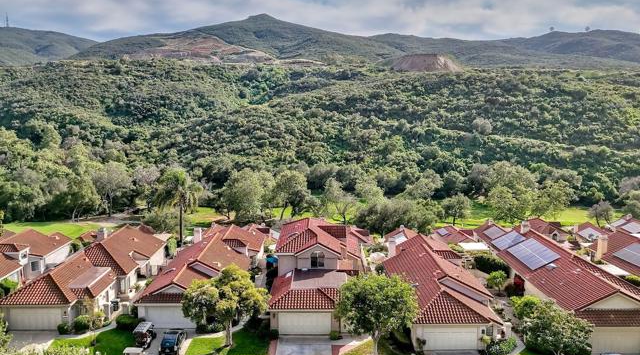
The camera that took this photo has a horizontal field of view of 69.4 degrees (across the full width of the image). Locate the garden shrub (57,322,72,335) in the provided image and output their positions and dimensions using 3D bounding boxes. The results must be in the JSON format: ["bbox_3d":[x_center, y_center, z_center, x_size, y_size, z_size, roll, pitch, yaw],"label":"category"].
[{"bbox_3d":[-24.100,14.046,43.555,1.300,1.050,1.200,0,9,0],"label":"garden shrub"}]

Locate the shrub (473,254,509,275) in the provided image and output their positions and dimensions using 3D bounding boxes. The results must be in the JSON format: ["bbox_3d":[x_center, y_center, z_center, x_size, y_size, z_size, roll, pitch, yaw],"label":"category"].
[{"bbox_3d":[22.489,11.474,60.638,4.000,1.800,2.400,0,10,0],"label":"shrub"}]

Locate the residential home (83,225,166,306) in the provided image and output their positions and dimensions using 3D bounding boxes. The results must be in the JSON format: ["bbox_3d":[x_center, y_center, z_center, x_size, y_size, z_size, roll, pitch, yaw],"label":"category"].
[{"bbox_3d":[-25.550,9.997,56.622,8.900,5.900,13.500,0,9,0],"label":"residential home"}]

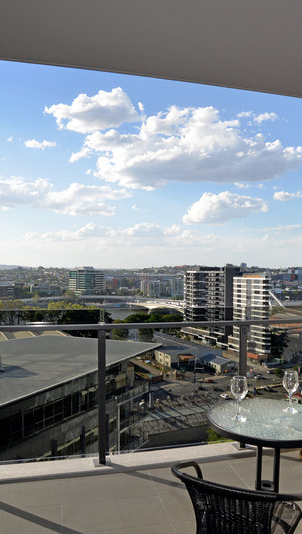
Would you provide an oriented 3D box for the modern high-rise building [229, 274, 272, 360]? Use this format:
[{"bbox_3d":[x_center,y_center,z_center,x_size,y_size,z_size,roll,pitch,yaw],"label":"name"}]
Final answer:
[{"bbox_3d":[62.400,28.562,243.378,12.000,50.000,23.000,0,0,-44],"label":"modern high-rise building"}]

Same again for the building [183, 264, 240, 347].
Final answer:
[{"bbox_3d":[43.200,25.221,279.893,17.000,52.000,49.000,0,0,-29],"label":"building"}]

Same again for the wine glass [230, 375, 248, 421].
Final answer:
[{"bbox_3d":[0.465,0.686,2.097,0.089,0.216,0.089,0,0,0],"label":"wine glass"}]

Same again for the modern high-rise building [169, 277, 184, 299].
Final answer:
[{"bbox_3d":[41.727,33.249,629.861,24.000,34.000,22.000,0,0,12],"label":"modern high-rise building"}]

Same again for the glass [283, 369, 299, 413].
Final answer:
[{"bbox_3d":[0.780,0.688,2.225,0.087,0.214,0.087,0,0,0],"label":"glass"}]

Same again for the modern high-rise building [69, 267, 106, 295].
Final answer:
[{"bbox_3d":[-110.372,23.510,689.904,50.000,47.000,32.000,0,0,-27],"label":"modern high-rise building"}]

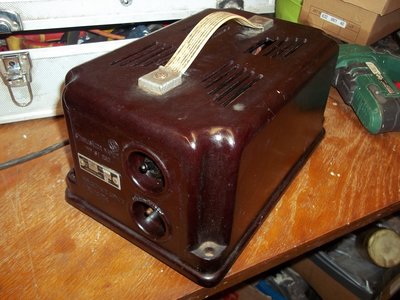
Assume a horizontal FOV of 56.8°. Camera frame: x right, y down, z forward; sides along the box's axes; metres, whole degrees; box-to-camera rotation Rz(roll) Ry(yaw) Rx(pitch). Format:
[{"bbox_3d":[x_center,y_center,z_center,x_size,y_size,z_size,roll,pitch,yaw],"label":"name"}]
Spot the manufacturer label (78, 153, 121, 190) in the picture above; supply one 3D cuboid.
[{"bbox_3d":[-0.100,0.021,0.367,0.059,0.020,0.002,23,38,26],"label":"manufacturer label"}]

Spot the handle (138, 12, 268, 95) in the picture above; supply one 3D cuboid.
[{"bbox_3d":[0.018,-0.114,0.365,0.024,0.037,0.207,23,43,26],"label":"handle"}]

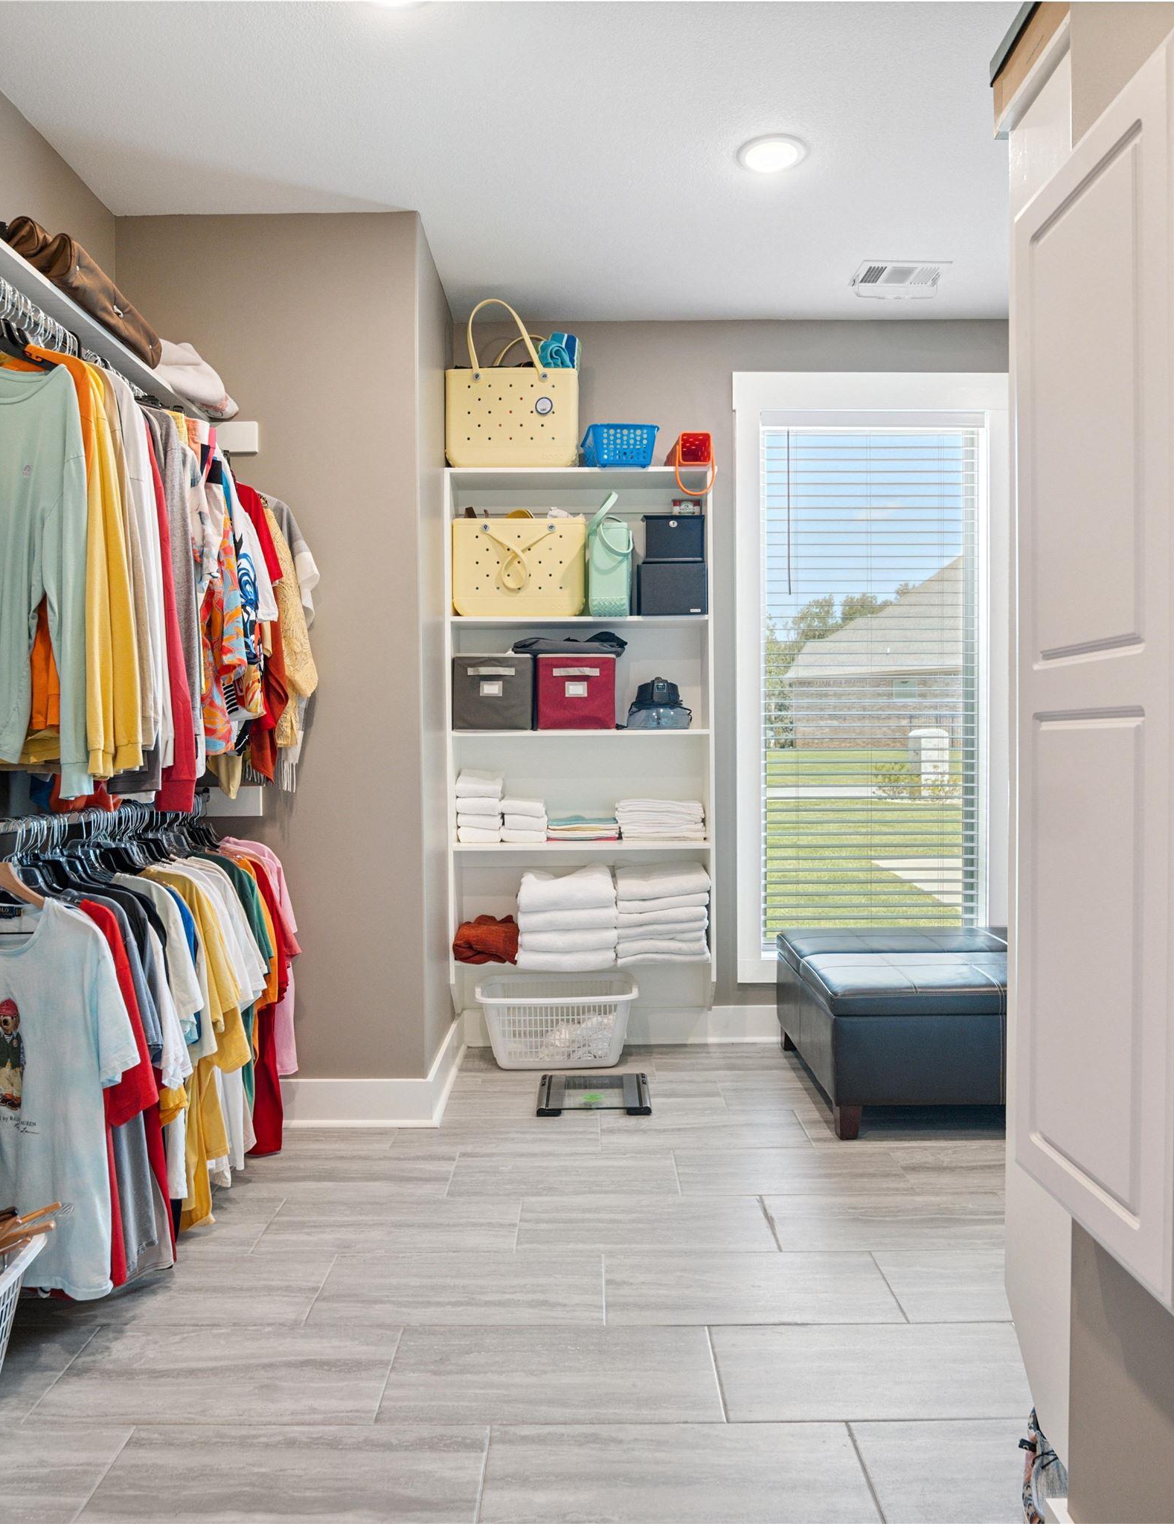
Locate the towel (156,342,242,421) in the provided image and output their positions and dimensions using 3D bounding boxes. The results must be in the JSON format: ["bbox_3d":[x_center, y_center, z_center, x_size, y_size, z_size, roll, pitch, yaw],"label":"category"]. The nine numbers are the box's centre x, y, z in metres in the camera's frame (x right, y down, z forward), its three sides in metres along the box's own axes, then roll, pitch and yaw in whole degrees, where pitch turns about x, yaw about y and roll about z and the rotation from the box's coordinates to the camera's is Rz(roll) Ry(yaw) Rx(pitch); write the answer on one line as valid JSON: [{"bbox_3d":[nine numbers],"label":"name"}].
[{"bbox_3d":[-1.143,-1.092,2.850,0.280,0.165,0.330,0,1,0],"label":"towel"}]

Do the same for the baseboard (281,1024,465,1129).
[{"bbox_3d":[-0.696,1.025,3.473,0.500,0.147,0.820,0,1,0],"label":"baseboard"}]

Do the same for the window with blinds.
[{"bbox_3d":[1.087,-0.293,3.873,0.840,2.000,0.090,0,1,0],"label":"window with blinds"}]

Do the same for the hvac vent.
[{"bbox_3d":[1.065,-1.635,3.451,0.300,0.045,0.200,0,1,0],"label":"hvac vent"}]

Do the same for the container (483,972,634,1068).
[{"bbox_3d":[-0.106,0.946,3.685,0.575,0.285,0.370,0,1,-3],"label":"container"}]

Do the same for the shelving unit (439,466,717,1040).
[{"bbox_3d":[-0.016,-0.016,3.736,0.960,2.060,0.270,0,1,0],"label":"shelving unit"}]

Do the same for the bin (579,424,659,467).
[{"bbox_3d":[0.128,-1.117,3.713,0.250,0.155,0.250,-1,1,-7],"label":"bin"}]

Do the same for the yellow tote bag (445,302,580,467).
[{"bbox_3d":[-0.262,-1.336,3.704,0.475,0.590,0.230,0,1,0],"label":"yellow tote bag"}]

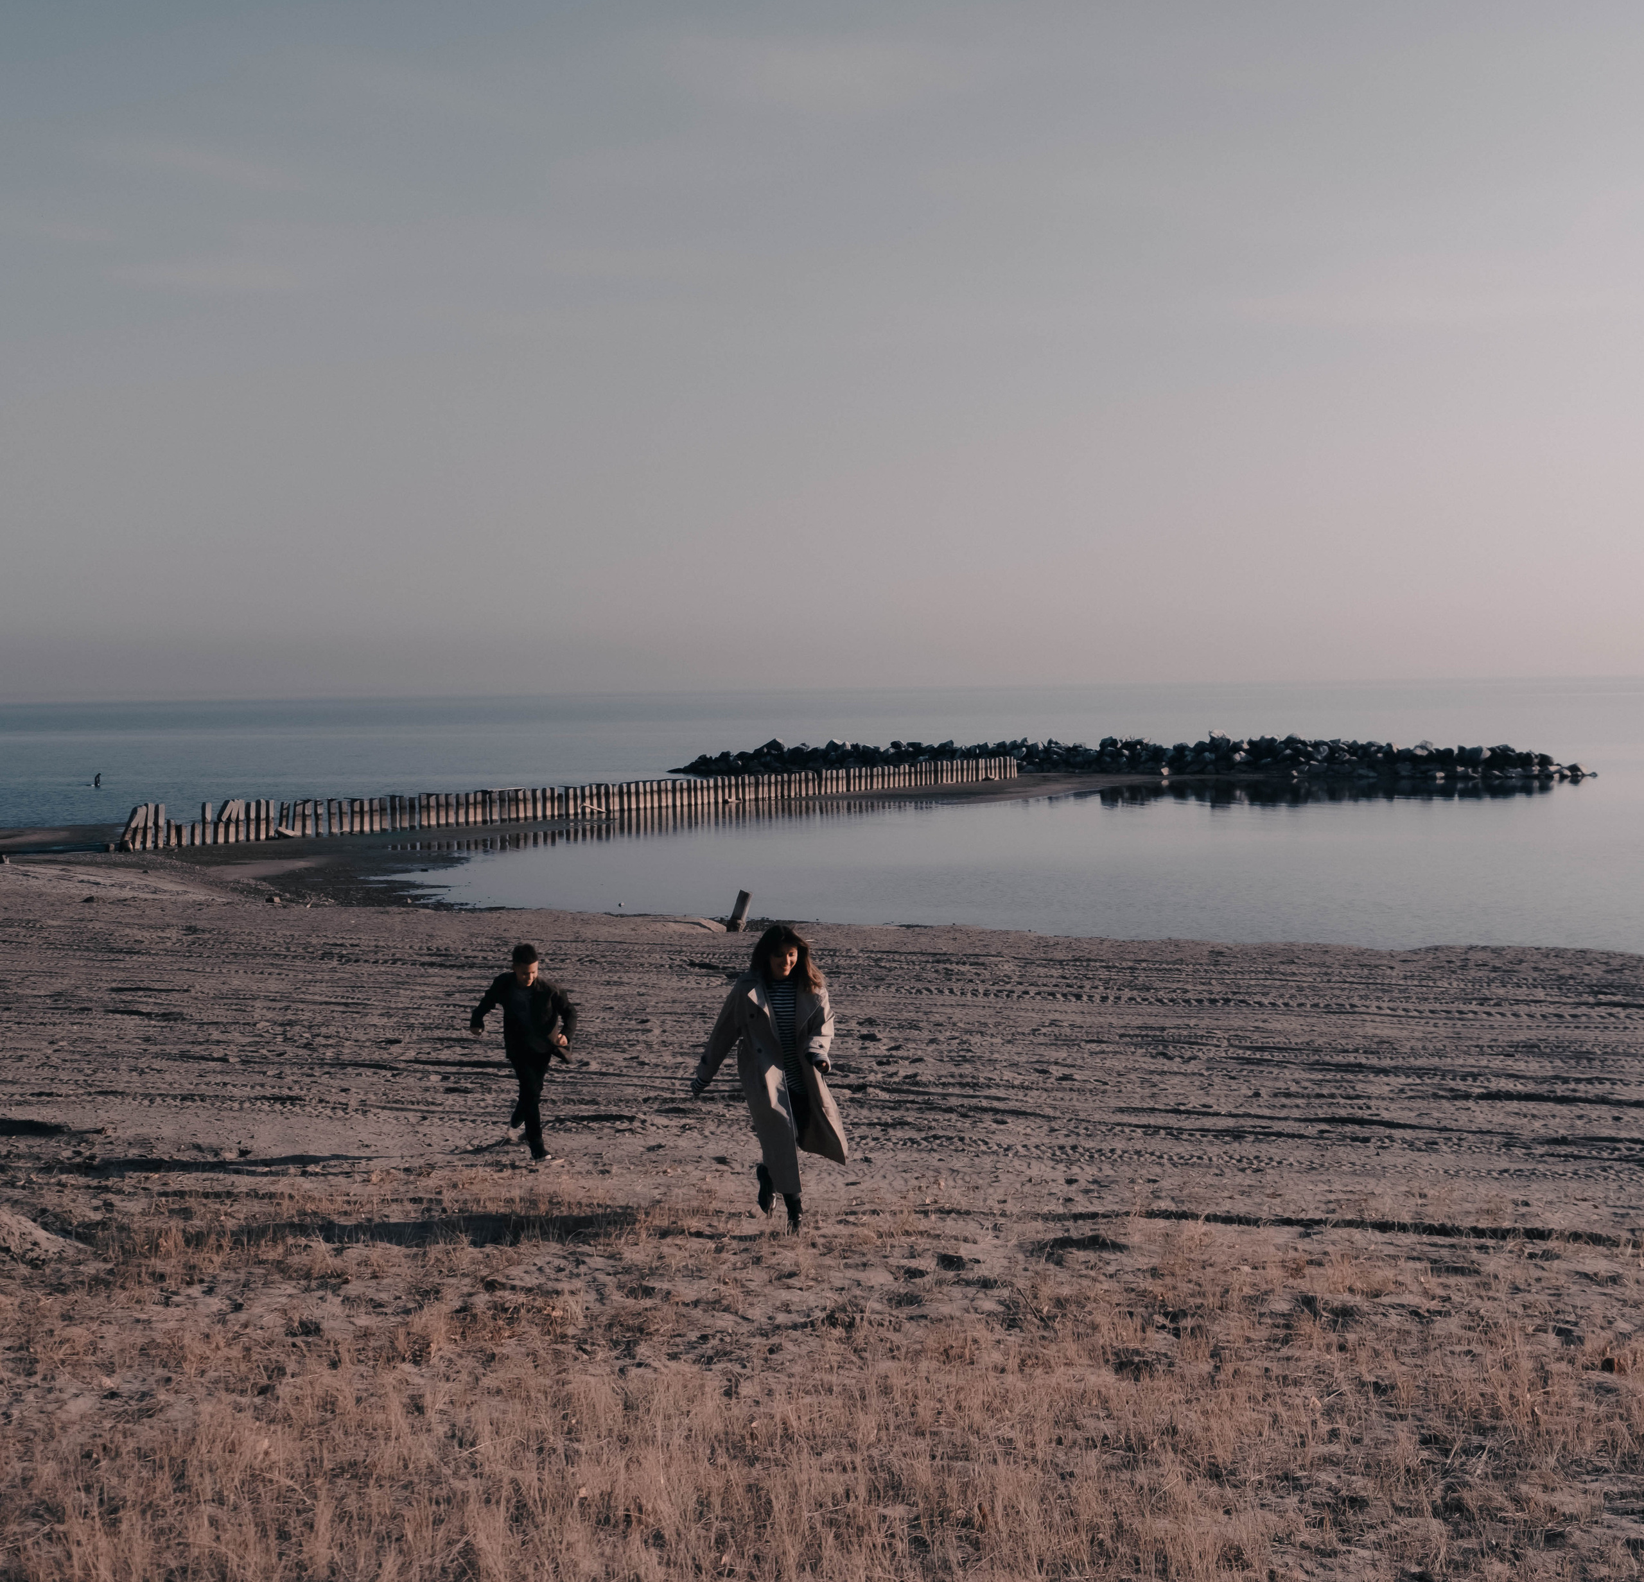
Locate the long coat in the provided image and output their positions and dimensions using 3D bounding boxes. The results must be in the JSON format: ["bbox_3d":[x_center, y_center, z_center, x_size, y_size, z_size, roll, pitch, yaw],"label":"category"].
[{"bbox_3d":[-0.283,1.520,12.000,0.800,1.130,0.520,-1,3,-7],"label":"long coat"}]

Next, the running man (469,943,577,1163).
[{"bbox_3d":[-2.134,1.846,16.100,0.720,1.560,0.720,-1,3,-12],"label":"running man"}]

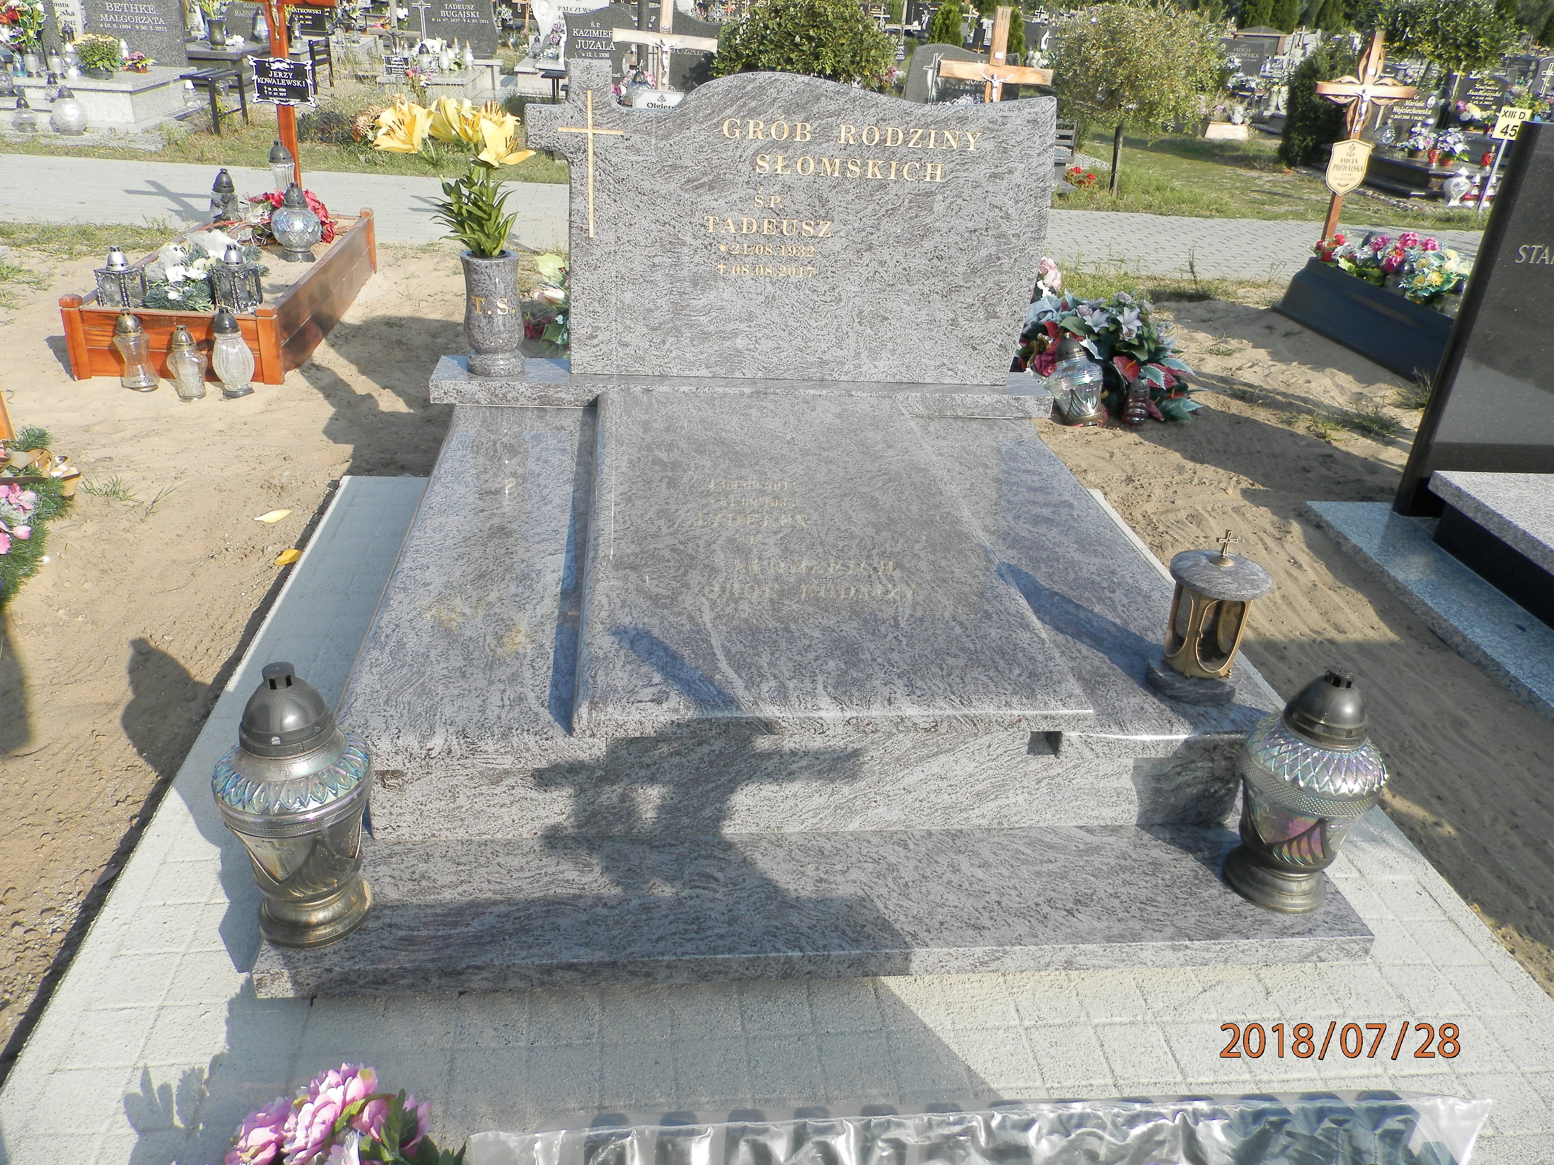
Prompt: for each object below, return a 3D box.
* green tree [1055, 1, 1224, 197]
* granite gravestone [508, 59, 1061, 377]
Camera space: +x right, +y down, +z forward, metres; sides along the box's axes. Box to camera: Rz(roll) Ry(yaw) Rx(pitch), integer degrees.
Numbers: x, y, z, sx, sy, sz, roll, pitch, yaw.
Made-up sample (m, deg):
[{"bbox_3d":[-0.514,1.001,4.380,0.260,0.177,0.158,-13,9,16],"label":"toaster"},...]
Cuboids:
[{"bbox_3d":[2.957,-4.036,9.351,1.446,1.538,1.446,1,28,-7],"label":"green tree"},{"bbox_3d":[0.024,-0.970,3.122,1.392,0.818,0.070,0,29,-7],"label":"granite gravestone"}]

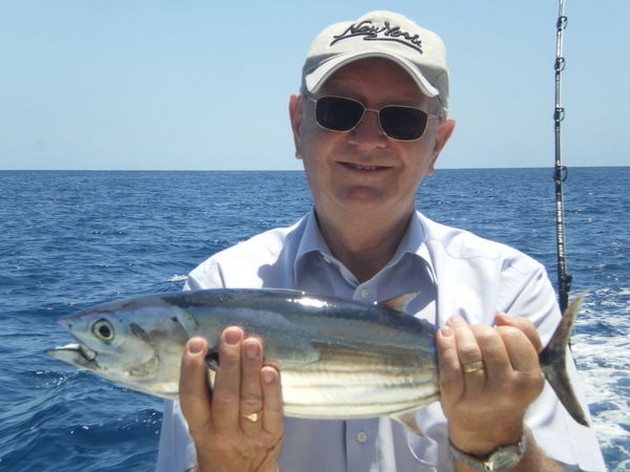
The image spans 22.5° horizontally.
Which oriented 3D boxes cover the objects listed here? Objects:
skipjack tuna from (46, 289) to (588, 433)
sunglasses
[{"bbox_3d":[0.003,0.113,1.430,0.485,0.128,0.078,3,2,-3],"label":"skipjack tuna"},{"bbox_3d":[0.067,-0.137,1.790,0.138,0.045,0.140,8,4,4],"label":"sunglasses"}]

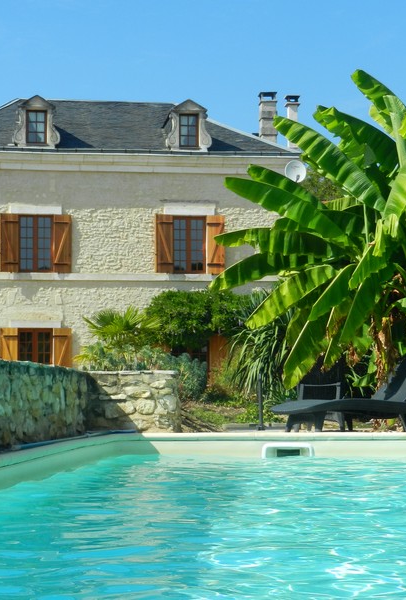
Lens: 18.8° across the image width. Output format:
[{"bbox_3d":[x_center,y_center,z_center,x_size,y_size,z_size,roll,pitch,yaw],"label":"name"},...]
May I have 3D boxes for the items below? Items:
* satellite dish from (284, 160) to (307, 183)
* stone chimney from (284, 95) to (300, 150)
[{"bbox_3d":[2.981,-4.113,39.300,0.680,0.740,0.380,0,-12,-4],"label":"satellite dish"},{"bbox_3d":[2.983,-5.960,41.200,0.460,1.950,0.460,0,-4,-8],"label":"stone chimney"}]

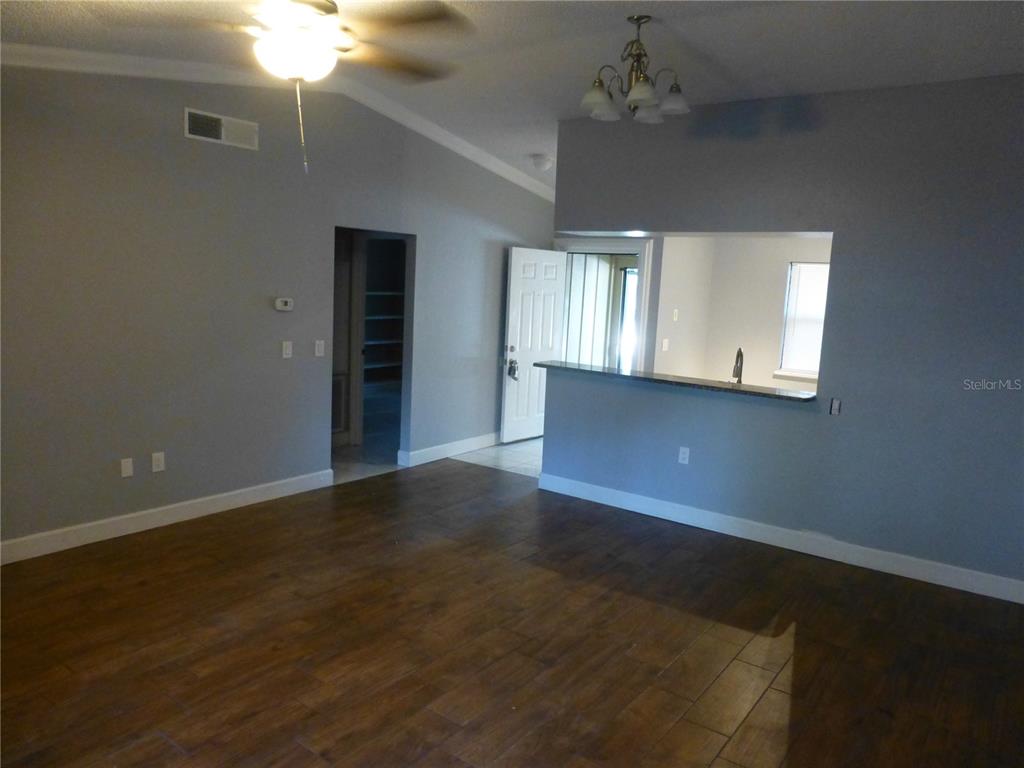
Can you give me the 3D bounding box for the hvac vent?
[{"bbox_3d":[-1.863,-1.646,4.604,0.020,0.178,0.523,8,9,35],"label":"hvac vent"}]

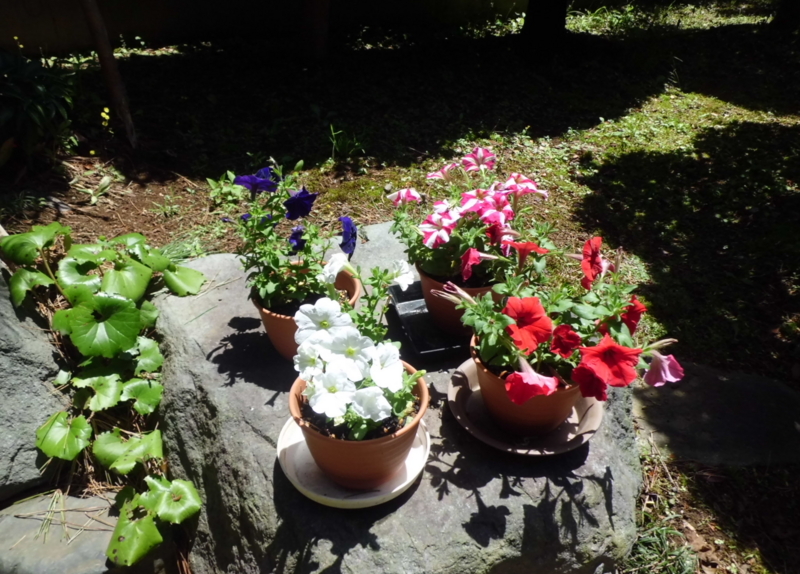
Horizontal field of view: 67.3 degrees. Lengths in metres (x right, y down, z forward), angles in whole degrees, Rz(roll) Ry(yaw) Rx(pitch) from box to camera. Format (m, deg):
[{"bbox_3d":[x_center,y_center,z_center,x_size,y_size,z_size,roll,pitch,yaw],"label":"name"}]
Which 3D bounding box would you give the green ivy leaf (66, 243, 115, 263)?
[{"bbox_3d":[-0.583,-0.063,1.131,0.090,0.026,0.075,0,39,0],"label":"green ivy leaf"}]

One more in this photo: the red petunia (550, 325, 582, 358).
[{"bbox_3d":[0.220,0.072,0.795,0.041,0.041,0.032,6,6,11],"label":"red petunia"}]

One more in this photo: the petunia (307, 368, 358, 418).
[{"bbox_3d":[-0.081,0.125,0.710,0.057,0.035,0.056,1,70,0],"label":"petunia"}]

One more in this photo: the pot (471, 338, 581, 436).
[{"bbox_3d":[0.172,0.126,0.798,0.160,0.105,0.160,0,31,0],"label":"pot"}]

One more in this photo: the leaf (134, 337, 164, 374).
[{"bbox_3d":[-0.406,0.111,0.975,0.046,0.018,0.059,4,60,-14],"label":"leaf"}]

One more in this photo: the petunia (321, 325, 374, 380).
[{"bbox_3d":[-0.060,0.077,0.695,0.059,0.062,0.034,-3,21,-5],"label":"petunia"}]

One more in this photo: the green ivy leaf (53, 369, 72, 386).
[{"bbox_3d":[-0.561,0.151,1.000,0.030,0.011,0.026,29,54,-2],"label":"green ivy leaf"}]

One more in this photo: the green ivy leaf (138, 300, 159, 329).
[{"bbox_3d":[-0.447,0.049,1.060,0.042,0.022,0.050,-17,61,-25],"label":"green ivy leaf"}]

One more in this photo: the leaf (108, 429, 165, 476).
[{"bbox_3d":[-0.370,0.232,0.843,0.080,0.032,0.077,0,43,0],"label":"leaf"}]

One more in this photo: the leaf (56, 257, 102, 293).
[{"bbox_3d":[-0.581,-0.021,1.088,0.085,0.030,0.085,0,46,0],"label":"leaf"}]

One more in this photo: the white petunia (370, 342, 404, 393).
[{"bbox_3d":[-0.015,0.094,0.700,0.045,0.058,0.030,-19,-4,-28],"label":"white petunia"}]

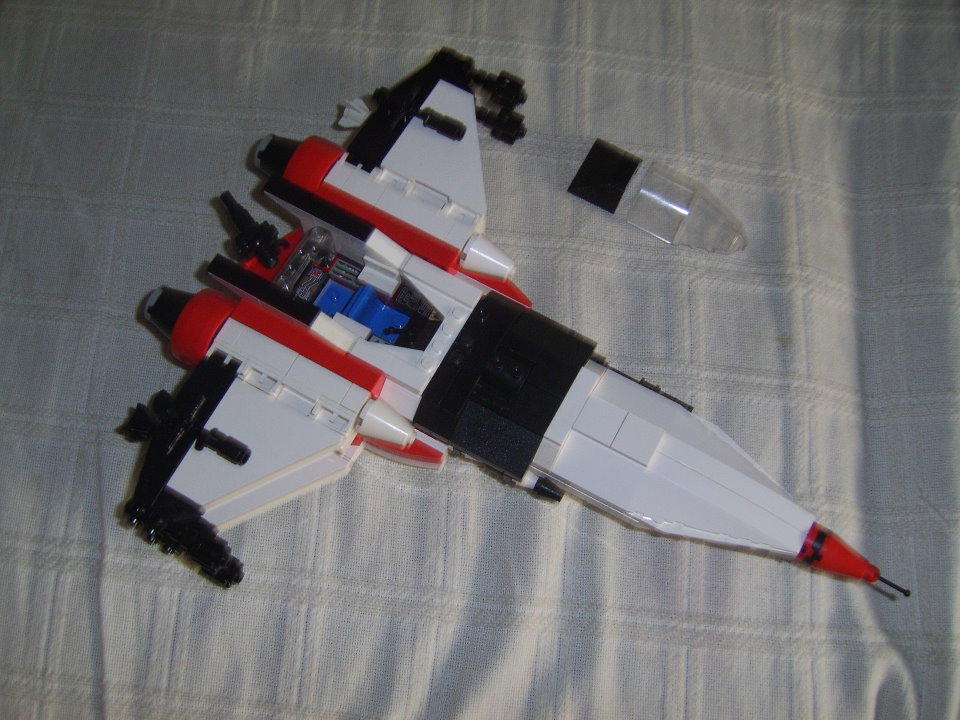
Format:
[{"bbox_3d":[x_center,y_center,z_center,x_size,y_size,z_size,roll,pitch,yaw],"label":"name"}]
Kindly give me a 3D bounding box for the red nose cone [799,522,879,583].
[{"bbox_3d":[0.136,0.075,0.397,0.028,0.016,0.016,27,73,12],"label":"red nose cone"}]

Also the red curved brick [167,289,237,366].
[{"bbox_3d":[-0.109,-0.014,0.420,0.017,0.016,0.032,27,73,12],"label":"red curved brick"}]

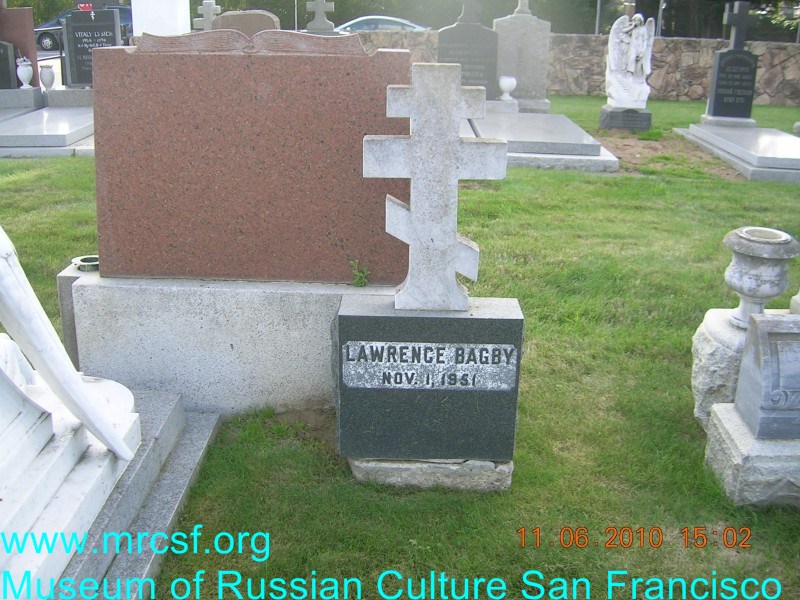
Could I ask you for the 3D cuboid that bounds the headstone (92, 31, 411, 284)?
[{"bbox_3d":[-0.574,-0.550,3.157,1.210,0.940,0.210,2,21,3],"label":"headstone"}]

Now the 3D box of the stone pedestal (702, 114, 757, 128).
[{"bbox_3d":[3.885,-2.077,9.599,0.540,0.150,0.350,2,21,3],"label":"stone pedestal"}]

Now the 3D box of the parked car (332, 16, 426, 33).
[{"bbox_3d":[-0.566,-7.915,24.699,4.550,1.430,1.780,4,21,9],"label":"parked car"}]

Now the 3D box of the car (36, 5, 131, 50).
[{"bbox_3d":[-11.793,-10.056,29.948,4.700,1.600,1.820,1,21,2],"label":"car"}]

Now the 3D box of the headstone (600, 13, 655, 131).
[{"bbox_3d":[2.946,-2.969,10.517,0.620,1.430,0.580,3,21,6],"label":"headstone"}]

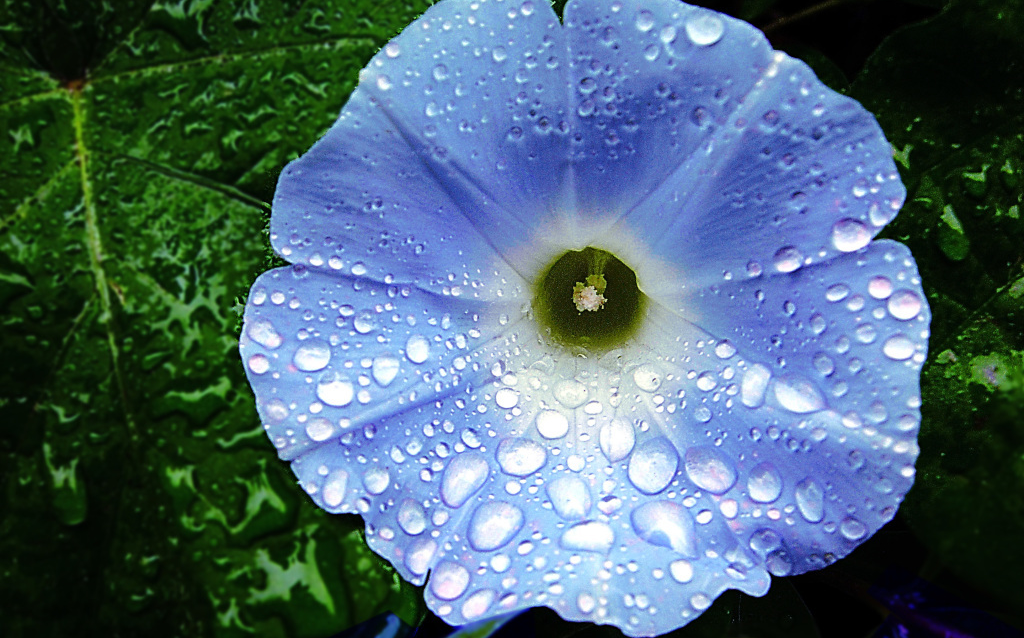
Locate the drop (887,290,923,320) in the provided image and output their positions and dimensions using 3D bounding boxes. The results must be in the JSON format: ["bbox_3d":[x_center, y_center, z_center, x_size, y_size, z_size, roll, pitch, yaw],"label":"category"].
[{"bbox_3d":[0.050,-0.002,0.134,0.004,0.002,0.004,0,83,12],"label":"drop"}]

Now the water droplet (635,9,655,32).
[{"bbox_3d":[0.017,-0.038,0.135,0.002,0.003,0.001,0,5,2],"label":"water droplet"}]

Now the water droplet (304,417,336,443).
[{"bbox_3d":[-0.024,0.014,0.135,0.004,0.002,0.003,0,78,-11],"label":"water droplet"}]

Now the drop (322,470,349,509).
[{"bbox_3d":[-0.022,0.021,0.130,0.003,0.002,0.005,17,77,-3],"label":"drop"}]

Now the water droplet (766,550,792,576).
[{"bbox_3d":[0.032,0.029,0.129,0.003,0.002,0.003,-4,63,9],"label":"water droplet"}]

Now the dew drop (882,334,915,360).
[{"bbox_3d":[0.047,0.003,0.130,0.004,0.002,0.003,-5,73,16],"label":"dew drop"}]

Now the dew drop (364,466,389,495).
[{"bbox_3d":[-0.017,0.020,0.131,0.003,0.002,0.004,0,75,-10],"label":"dew drop"}]

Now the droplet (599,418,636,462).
[{"bbox_3d":[0.014,0.015,0.136,0.004,0.003,0.006,6,63,8],"label":"droplet"}]

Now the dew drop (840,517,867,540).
[{"bbox_3d":[0.039,0.024,0.122,0.003,0.001,0.003,2,70,10],"label":"dew drop"}]

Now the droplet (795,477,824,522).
[{"bbox_3d":[0.038,0.023,0.135,0.003,0.002,0.006,-15,74,5],"label":"droplet"}]

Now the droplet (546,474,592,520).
[{"bbox_3d":[0.007,0.023,0.136,0.006,0.002,0.006,0,72,-1],"label":"droplet"}]

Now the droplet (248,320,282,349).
[{"bbox_3d":[-0.030,0.002,0.130,0.005,0.002,0.003,37,67,-5],"label":"droplet"}]

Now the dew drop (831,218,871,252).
[{"bbox_3d":[0.043,-0.011,0.135,0.005,0.002,0.004,0,86,12],"label":"dew drop"}]

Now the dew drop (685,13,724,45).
[{"bbox_3d":[0.025,-0.037,0.138,0.005,0.004,0.002,3,3,4],"label":"dew drop"}]

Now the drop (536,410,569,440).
[{"bbox_3d":[0.005,0.013,0.133,0.004,0.002,0.004,2,61,-4],"label":"drop"}]

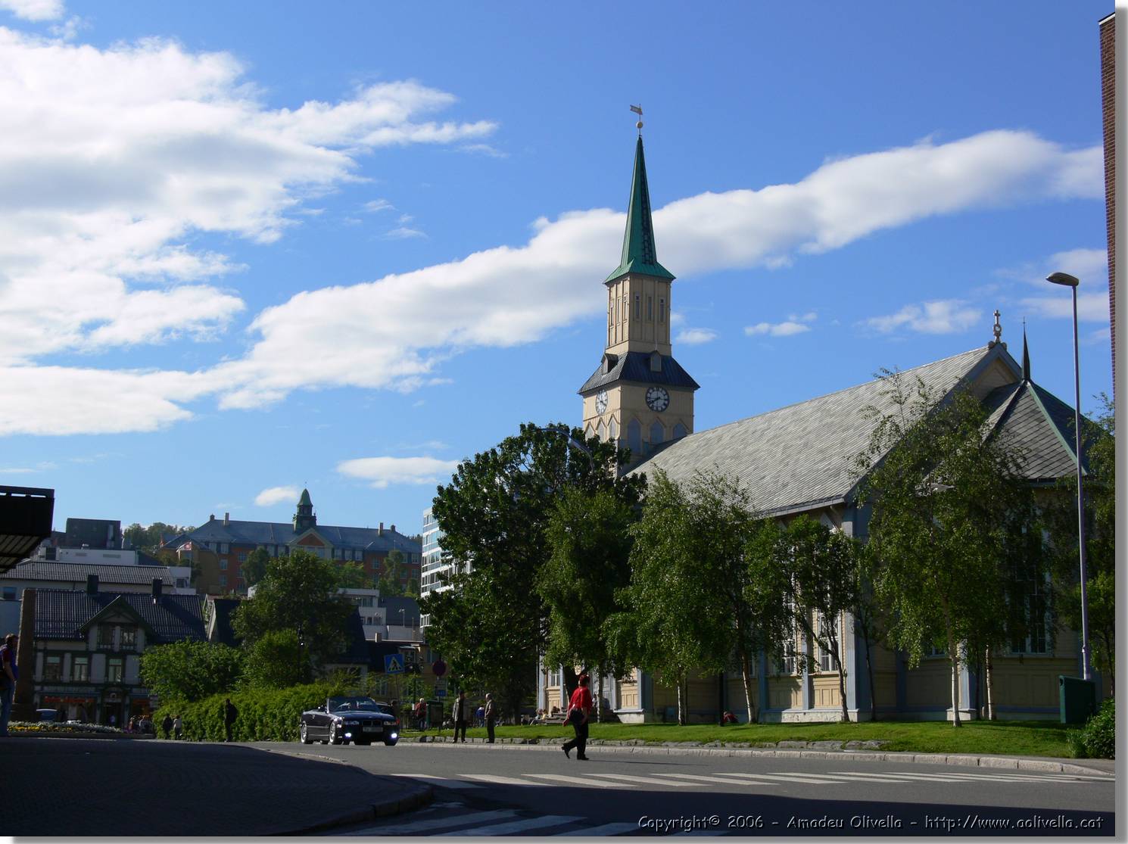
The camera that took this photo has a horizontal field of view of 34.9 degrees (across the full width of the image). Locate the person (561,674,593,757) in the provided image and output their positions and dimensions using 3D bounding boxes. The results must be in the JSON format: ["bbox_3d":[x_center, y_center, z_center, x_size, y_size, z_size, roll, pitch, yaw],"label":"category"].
[{"bbox_3d":[0.270,5.882,35.762,0.600,1.690,0.530,4,-10,-17],"label":"person"}]

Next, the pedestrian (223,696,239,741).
[{"bbox_3d":[-13.363,11.976,71.958,0.450,1.730,0.500,5,-11,-23],"label":"pedestrian"}]

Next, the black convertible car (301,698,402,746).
[{"bbox_3d":[-5.751,8.010,48.094,1.710,1.340,4.430,5,-11,-24],"label":"black convertible car"}]

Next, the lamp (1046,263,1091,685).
[{"bbox_3d":[9.980,1.400,35.672,0.800,9.081,0.300,5,-11,-21],"label":"lamp"}]

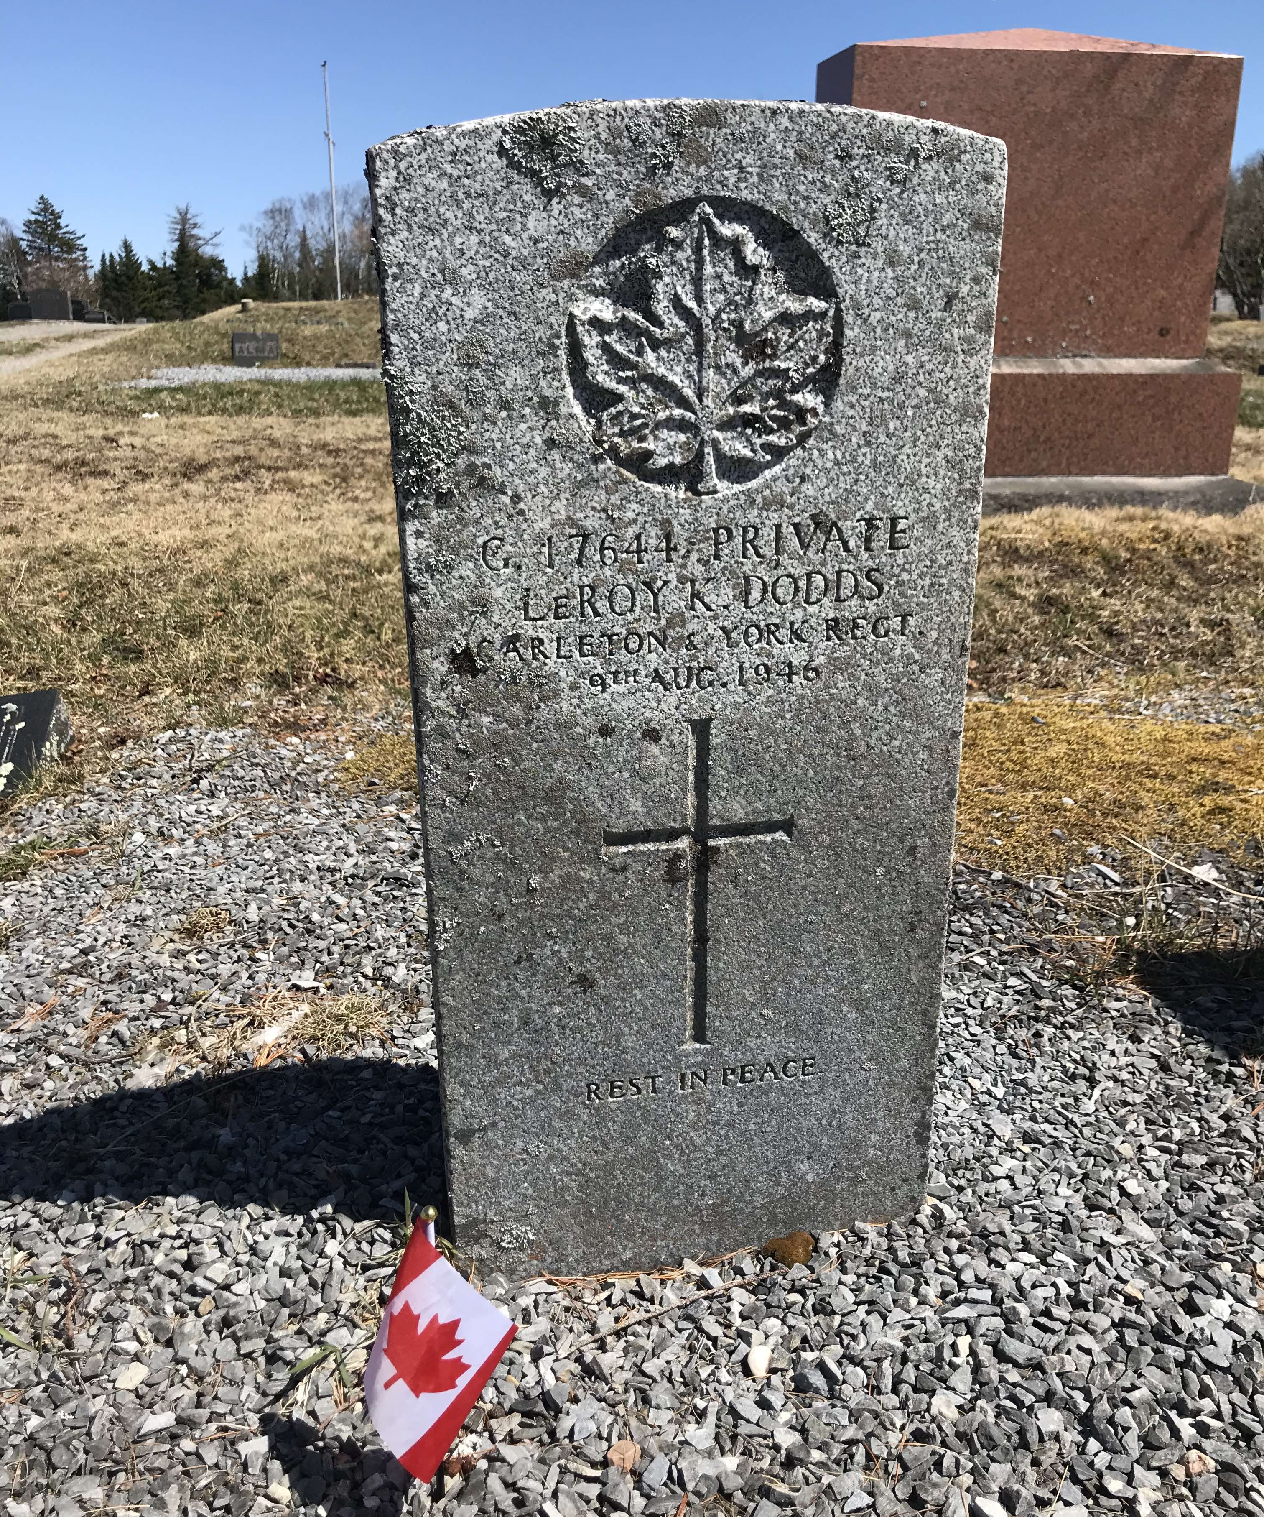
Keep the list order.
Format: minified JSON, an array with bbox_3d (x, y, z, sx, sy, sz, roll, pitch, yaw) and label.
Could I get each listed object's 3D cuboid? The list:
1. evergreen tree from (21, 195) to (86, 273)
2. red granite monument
[{"bbox_3d":[-31.458,-27.266,74.020,3.789,6.106,3.789,0,19,0],"label":"evergreen tree"},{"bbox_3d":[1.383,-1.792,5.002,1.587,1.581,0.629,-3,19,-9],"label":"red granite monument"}]

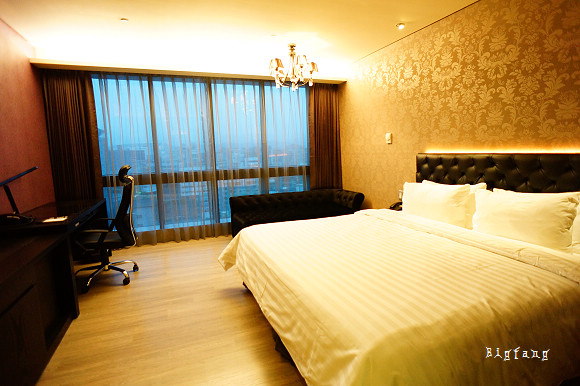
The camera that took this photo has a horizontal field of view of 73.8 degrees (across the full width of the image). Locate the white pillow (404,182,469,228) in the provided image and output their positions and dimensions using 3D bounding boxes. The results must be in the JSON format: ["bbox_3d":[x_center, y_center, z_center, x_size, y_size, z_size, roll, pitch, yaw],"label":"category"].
[{"bbox_3d":[1.318,0.111,3.569,0.180,0.420,0.790,19,-1,-20],"label":"white pillow"}]

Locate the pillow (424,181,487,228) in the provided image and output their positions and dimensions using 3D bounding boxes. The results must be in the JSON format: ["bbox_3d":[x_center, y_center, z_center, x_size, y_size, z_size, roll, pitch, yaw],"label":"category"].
[{"bbox_3d":[1.480,0.101,3.664,0.170,0.420,0.770,12,1,-20],"label":"pillow"}]

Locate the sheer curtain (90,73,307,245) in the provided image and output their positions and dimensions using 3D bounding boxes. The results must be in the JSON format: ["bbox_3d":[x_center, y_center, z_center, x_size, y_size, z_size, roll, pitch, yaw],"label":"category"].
[{"bbox_3d":[-1.073,-0.471,5.519,2.983,2.276,0.120,-4,7,-19],"label":"sheer curtain"}]

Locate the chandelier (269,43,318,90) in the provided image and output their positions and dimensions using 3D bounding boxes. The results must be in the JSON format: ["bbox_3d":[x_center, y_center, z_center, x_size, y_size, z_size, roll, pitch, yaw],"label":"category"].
[{"bbox_3d":[0.043,-1.489,4.592,0.600,0.535,0.600,-2,6,0],"label":"chandelier"}]

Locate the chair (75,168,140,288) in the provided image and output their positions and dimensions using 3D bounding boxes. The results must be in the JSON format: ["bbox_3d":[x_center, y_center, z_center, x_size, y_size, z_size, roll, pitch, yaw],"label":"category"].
[{"bbox_3d":[-1.867,0.313,3.801,0.640,1.144,0.660,-4,7,-19],"label":"chair"}]

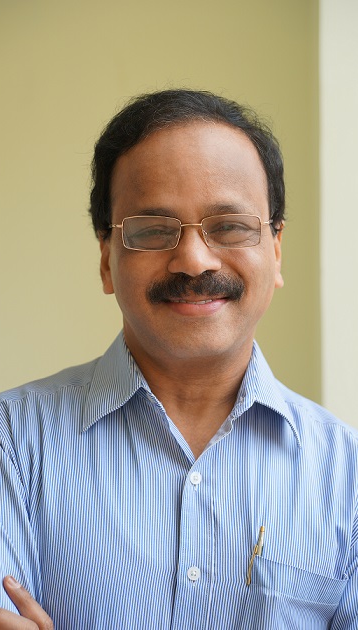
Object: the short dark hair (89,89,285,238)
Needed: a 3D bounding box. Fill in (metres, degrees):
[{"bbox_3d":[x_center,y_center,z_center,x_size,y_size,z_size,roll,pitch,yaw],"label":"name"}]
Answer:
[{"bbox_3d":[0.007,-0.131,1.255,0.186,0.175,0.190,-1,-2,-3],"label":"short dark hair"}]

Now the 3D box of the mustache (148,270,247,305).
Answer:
[{"bbox_3d":[0.015,-0.024,1.137,0.084,0.030,0.030,-1,-2,-3],"label":"mustache"}]

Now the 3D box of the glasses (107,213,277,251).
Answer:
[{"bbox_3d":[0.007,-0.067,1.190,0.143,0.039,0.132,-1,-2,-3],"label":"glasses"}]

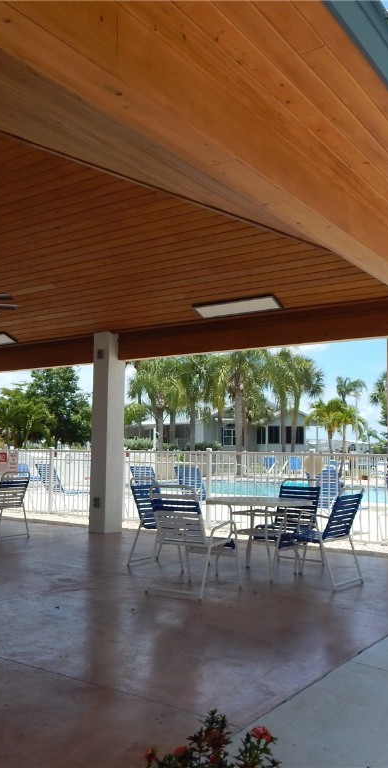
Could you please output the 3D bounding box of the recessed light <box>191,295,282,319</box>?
[{"bbox_3d":[0.576,-0.999,8.474,1.240,0.050,0.330,-3,-27,35],"label":"recessed light"}]

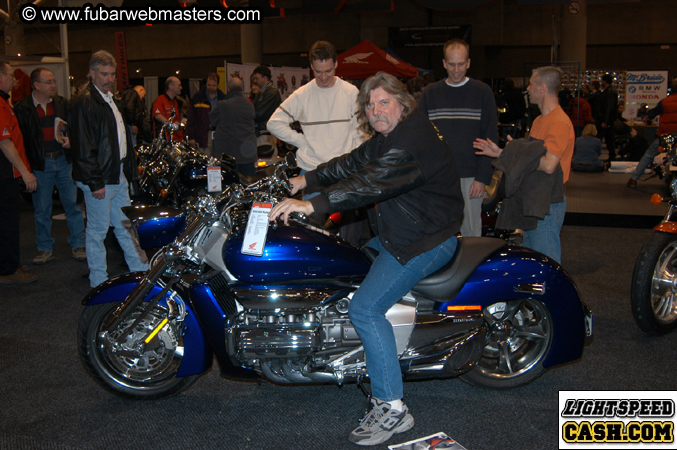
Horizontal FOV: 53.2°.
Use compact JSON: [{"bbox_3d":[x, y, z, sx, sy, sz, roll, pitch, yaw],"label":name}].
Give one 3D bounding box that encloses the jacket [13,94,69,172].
[{"bbox_3d":[-2.745,-0.846,6.250,0.510,0.710,0.330,-9,12,-42],"label":"jacket"}]

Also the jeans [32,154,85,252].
[{"bbox_3d":[-2.629,-0.202,6.350,0.420,0.920,0.360,-8,11,-38],"label":"jeans"}]

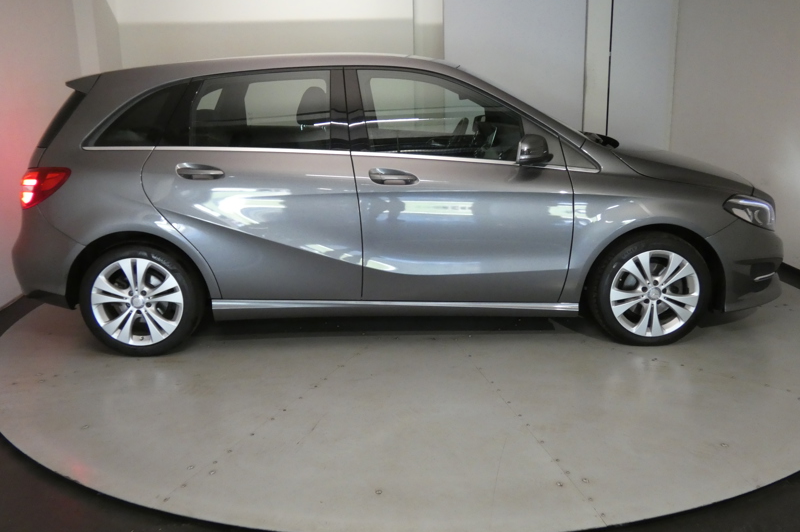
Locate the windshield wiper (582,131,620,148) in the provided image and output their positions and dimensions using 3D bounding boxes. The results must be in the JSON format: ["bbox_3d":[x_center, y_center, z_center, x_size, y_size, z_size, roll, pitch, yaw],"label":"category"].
[{"bbox_3d":[1.152,-0.740,4.284,0.110,0.080,0.580,-1,13,-1],"label":"windshield wiper"}]

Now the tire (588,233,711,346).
[{"bbox_3d":[1.334,0.121,3.968,0.627,0.622,0.225,-1,13,-1],"label":"tire"}]

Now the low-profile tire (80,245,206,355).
[{"bbox_3d":[-1.362,0.163,3.920,0.627,0.622,0.225,-1,13,-1],"label":"low-profile tire"}]

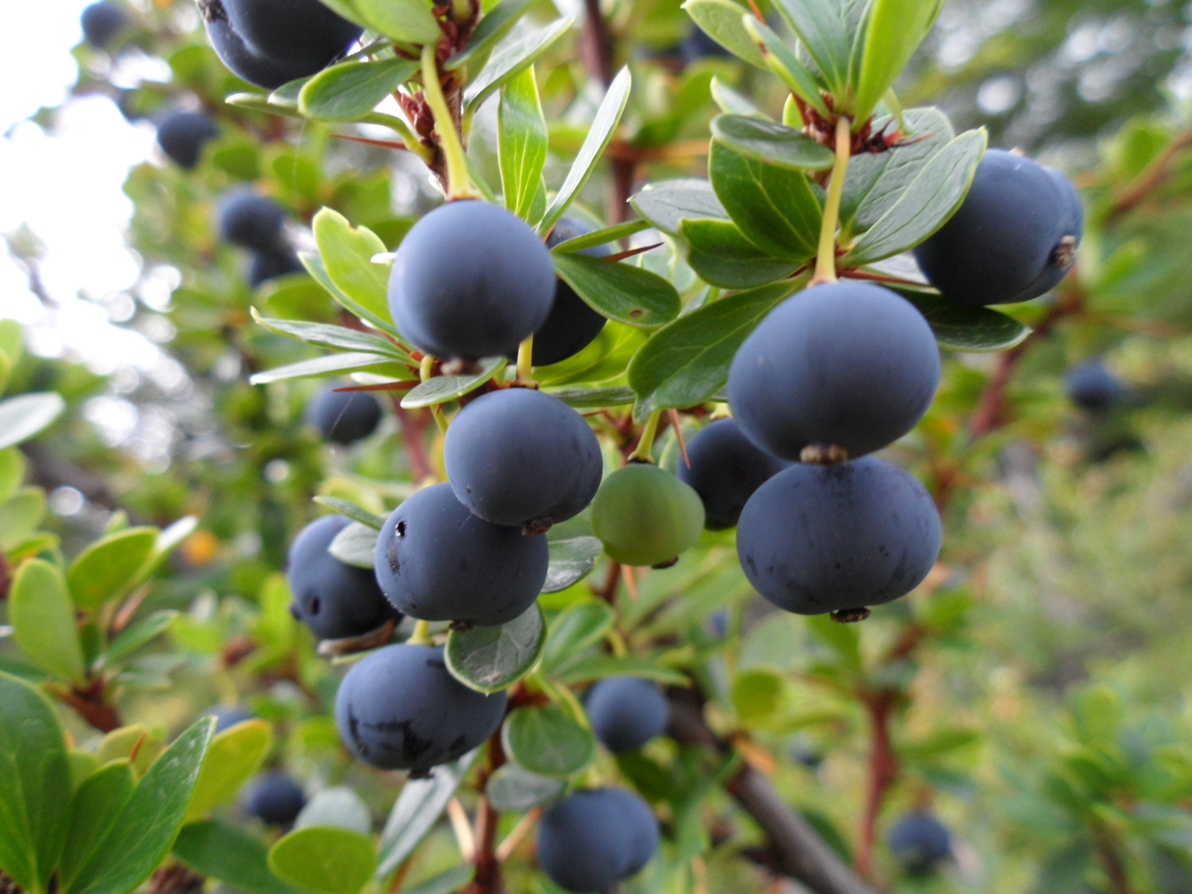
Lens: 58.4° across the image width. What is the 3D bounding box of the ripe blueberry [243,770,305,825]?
[{"bbox_3d":[-0.058,0.063,0.191,0.011,0.010,0.011,0,-3,0],"label":"ripe blueberry"}]

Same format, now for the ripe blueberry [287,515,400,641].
[{"bbox_3d":[-0.018,0.010,0.079,0.009,0.009,0.009,0,0,0],"label":"ripe blueberry"}]

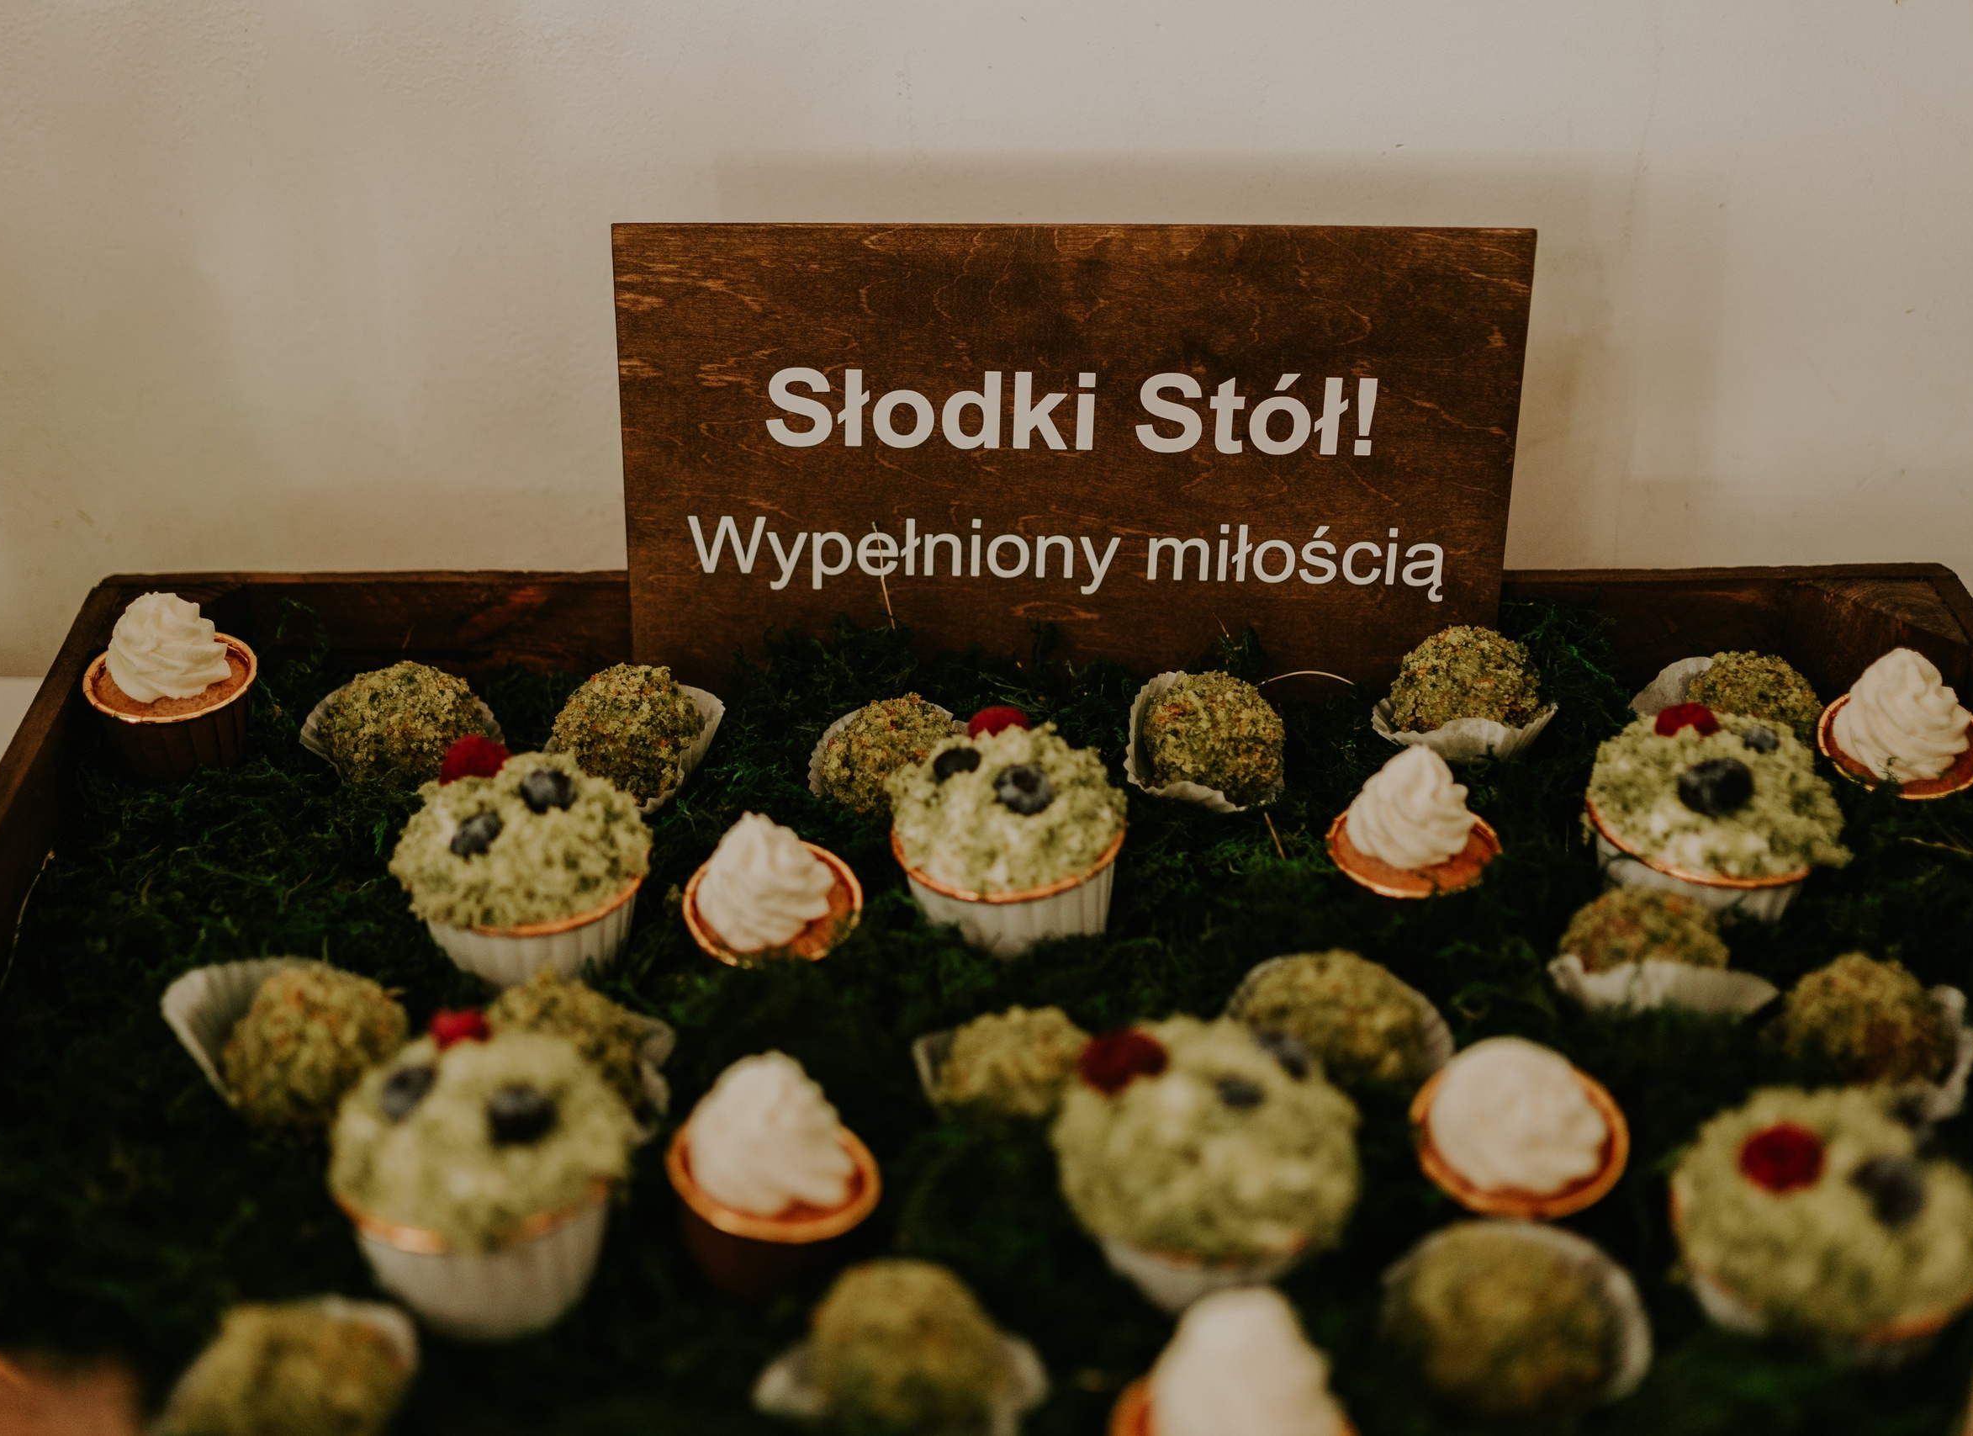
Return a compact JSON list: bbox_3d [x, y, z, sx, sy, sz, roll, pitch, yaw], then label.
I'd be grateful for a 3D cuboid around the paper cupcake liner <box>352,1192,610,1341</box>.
[{"bbox_3d":[-0.110,0.111,0.469,0.064,0.038,0.064,-2,33,-1],"label":"paper cupcake liner"}]

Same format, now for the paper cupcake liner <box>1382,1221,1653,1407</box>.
[{"bbox_3d":[0.118,0.138,0.472,0.059,0.026,0.052,0,39,0],"label":"paper cupcake liner"}]

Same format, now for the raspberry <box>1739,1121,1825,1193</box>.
[{"bbox_3d":[0.163,0.090,0.428,0.018,0.017,0.018,-1,38,-1],"label":"raspberry"}]

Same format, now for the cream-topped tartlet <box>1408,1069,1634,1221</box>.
[{"bbox_3d":[0.127,0.107,0.499,0.050,0.028,0.050,-3,38,2],"label":"cream-topped tartlet"}]

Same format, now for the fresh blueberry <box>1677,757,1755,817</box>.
[{"bbox_3d":[0.199,0.019,0.572,0.020,0.015,0.019,0,39,0],"label":"fresh blueberry"}]

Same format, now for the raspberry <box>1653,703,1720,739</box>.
[{"bbox_3d":[0.203,0.004,0.607,0.019,0.016,0.019,0,39,0],"label":"raspberry"}]

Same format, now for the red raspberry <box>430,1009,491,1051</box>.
[{"bbox_3d":[-0.120,0.072,0.475,0.016,0.015,0.016,-1,38,-1],"label":"red raspberry"}]

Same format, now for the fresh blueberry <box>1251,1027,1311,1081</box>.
[{"bbox_3d":[0.071,0.081,0.502,0.015,0.013,0.015,0,39,0],"label":"fresh blueberry"}]

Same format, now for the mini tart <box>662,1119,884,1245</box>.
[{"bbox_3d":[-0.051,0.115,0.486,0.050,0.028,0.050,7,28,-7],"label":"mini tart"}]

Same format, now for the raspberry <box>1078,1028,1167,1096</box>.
[{"bbox_3d":[0.032,0.083,0.495,0.021,0.017,0.020,0,39,0],"label":"raspberry"}]

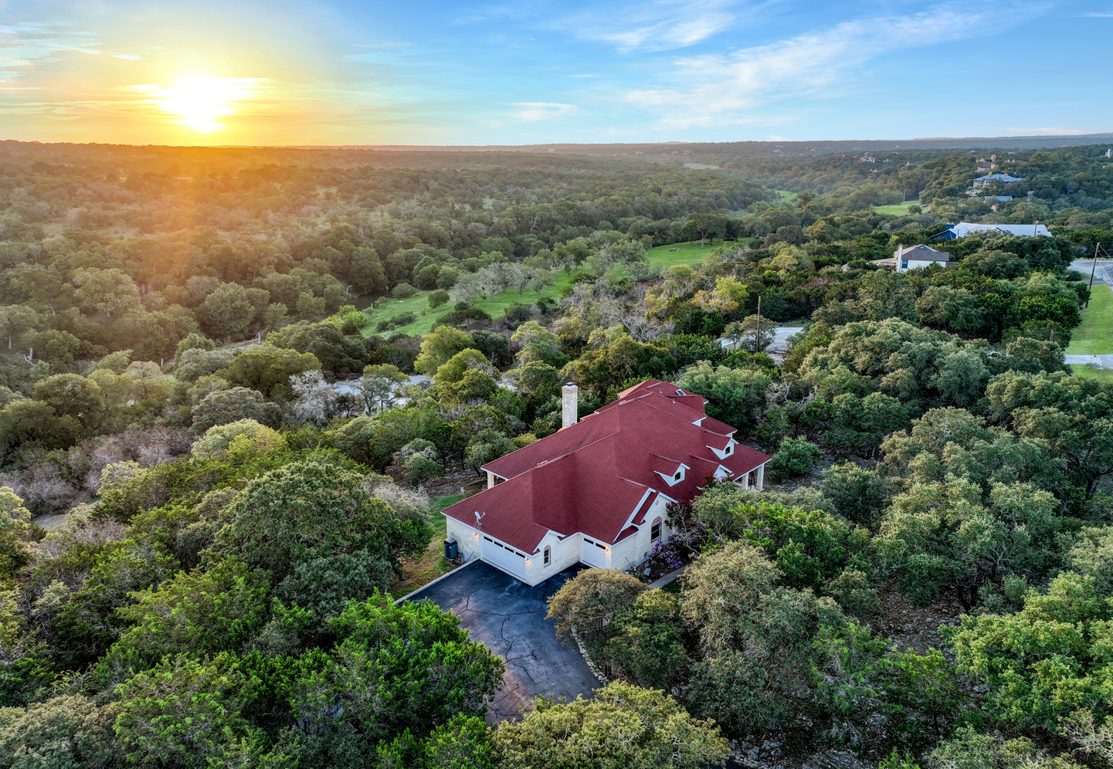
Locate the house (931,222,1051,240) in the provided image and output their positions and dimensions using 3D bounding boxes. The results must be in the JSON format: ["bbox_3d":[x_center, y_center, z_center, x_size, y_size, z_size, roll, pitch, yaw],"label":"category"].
[{"bbox_3d":[140.470,-48.870,250.000,36.500,7.000,14.000,1,17,2],"label":"house"}]

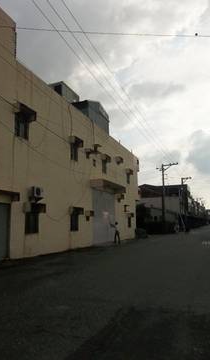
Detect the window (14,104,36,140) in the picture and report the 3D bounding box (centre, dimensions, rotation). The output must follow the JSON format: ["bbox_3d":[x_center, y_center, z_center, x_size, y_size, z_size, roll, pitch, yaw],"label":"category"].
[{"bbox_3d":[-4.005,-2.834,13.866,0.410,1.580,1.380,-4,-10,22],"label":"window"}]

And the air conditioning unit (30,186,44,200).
[{"bbox_3d":[-3.490,0.644,14.388,0.320,0.520,0.740,-4,-10,22],"label":"air conditioning unit"}]

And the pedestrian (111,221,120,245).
[{"bbox_3d":[0.855,4.239,22.616,0.750,1.743,0.500,-3,-9,14],"label":"pedestrian"}]

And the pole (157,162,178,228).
[{"bbox_3d":[10.001,2.934,45.005,3.406,11.179,0.600,-4,-10,22],"label":"pole"}]

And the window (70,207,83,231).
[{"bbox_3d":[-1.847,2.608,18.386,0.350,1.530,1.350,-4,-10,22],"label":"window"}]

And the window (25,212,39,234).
[{"bbox_3d":[-3.674,2.201,14.231,0.160,1.060,1.150,-4,-10,22],"label":"window"}]

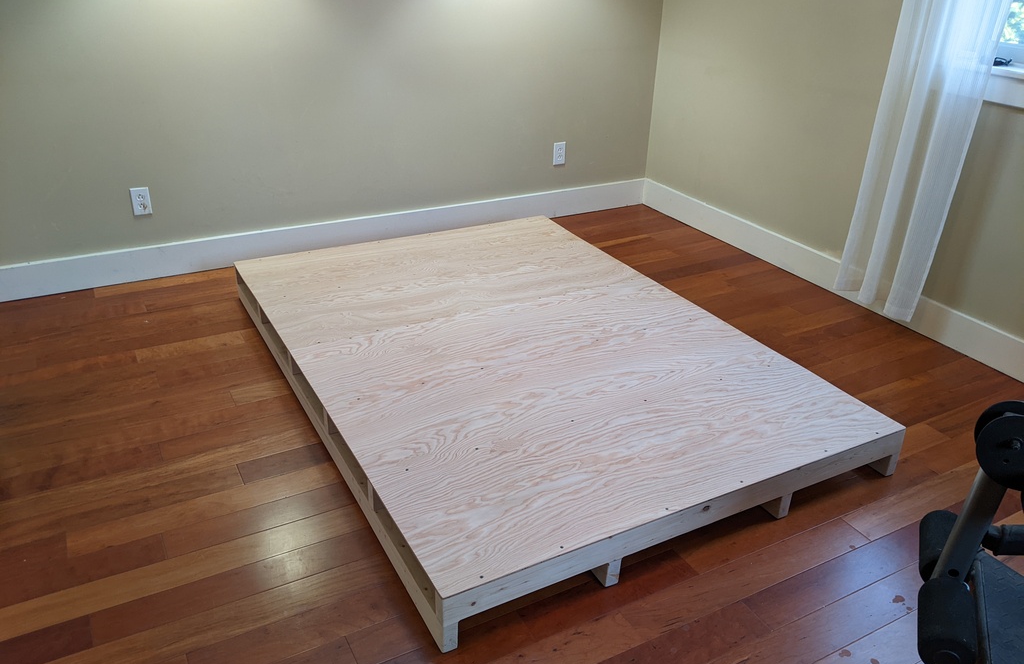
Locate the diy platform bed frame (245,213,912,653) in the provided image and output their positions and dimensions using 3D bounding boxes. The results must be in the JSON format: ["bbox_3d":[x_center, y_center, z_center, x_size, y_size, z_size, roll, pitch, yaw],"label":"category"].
[{"bbox_3d":[0.000,0.065,2.844,1.475,0.165,2.083,-12,30,-26],"label":"diy platform bed frame"}]

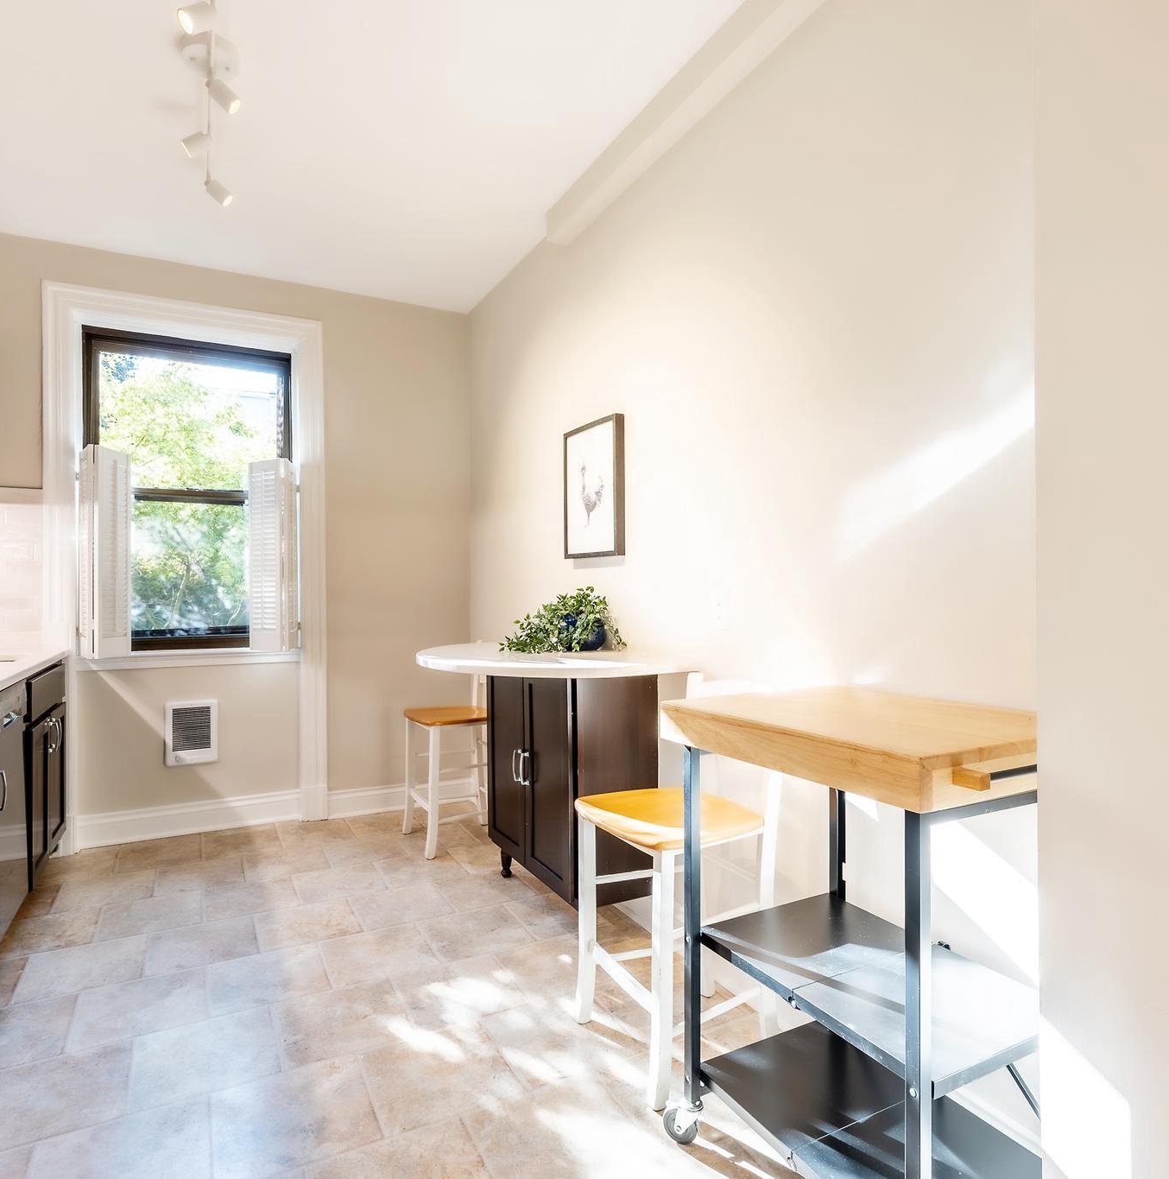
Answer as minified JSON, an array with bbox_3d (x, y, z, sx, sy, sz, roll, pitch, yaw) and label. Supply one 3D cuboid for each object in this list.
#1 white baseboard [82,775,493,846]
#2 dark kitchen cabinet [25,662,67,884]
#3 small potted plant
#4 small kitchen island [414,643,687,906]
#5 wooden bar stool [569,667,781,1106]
[{"bbox_3d":[-1.460,1.103,3.741,1.870,0.155,0.085,0,0,-28],"label":"white baseboard"},{"bbox_3d":[-2.404,0.752,2.800,0.605,0.875,0.855,0,0,-28],"label":"dark kitchen cabinet"},{"bbox_3d":[-0.093,0.116,2.762,0.335,0.245,0.390,0,0,-28],"label":"small potted plant"},{"bbox_3d":[-0.254,0.709,2.712,0.695,0.940,1.230,0,0,-28],"label":"small kitchen island"},{"bbox_3d":[0.250,0.715,1.929,0.425,0.930,0.425,0,0,-28],"label":"wooden bar stool"}]

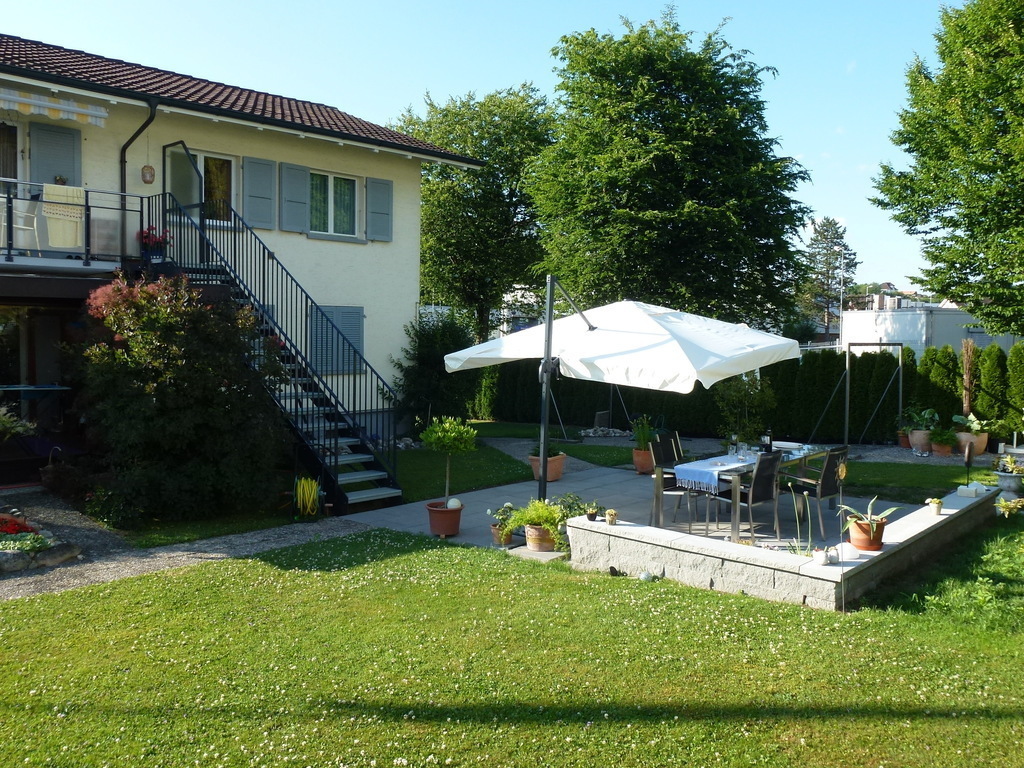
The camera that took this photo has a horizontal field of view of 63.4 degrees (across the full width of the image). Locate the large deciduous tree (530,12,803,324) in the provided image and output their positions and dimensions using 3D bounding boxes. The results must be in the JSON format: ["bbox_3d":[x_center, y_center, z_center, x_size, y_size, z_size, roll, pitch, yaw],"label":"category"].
[{"bbox_3d":[4.395,-4.745,22.780,7.800,11.030,7.800,5,5,42],"label":"large deciduous tree"}]

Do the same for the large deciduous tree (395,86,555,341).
[{"bbox_3d":[-0.996,-4.051,24.849,5.300,9.390,5.300,0,3,-2],"label":"large deciduous tree"}]

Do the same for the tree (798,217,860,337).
[{"bbox_3d":[21.122,-6.070,54.824,4.300,9.920,4.300,5,5,42],"label":"tree"}]

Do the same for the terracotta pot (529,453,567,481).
[{"bbox_3d":[0.526,1.230,12.143,0.400,0.340,0.400,3,4,42],"label":"terracotta pot"}]

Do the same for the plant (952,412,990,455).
[{"bbox_3d":[8.367,0.915,15.089,0.680,0.721,0.680,2,4,29],"label":"plant"}]

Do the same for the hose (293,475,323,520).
[{"bbox_3d":[-2.348,1.301,9.502,0.340,0.471,0.420,0,3,-14],"label":"hose"}]

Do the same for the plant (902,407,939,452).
[{"bbox_3d":[7.609,0.853,15.400,0.620,0.798,0.620,2,4,26],"label":"plant"}]

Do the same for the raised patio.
[{"bbox_3d":[1.818,1.354,9.428,5.500,0.480,5.200,5,5,42],"label":"raised patio"}]

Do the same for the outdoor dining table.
[{"bbox_3d":[2.758,1.201,9.511,0.977,0.730,2.484,3,4,42],"label":"outdoor dining table"}]

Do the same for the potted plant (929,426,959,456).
[{"bbox_3d":[7.766,1.041,14.891,0.520,0.485,0.520,2,4,28],"label":"potted plant"}]

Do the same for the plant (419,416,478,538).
[{"bbox_3d":[-0.673,0.970,8.791,0.620,1.234,0.620,0,3,-5],"label":"plant"}]

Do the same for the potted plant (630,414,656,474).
[{"bbox_3d":[1.989,0.898,12.410,0.380,0.880,0.380,1,4,0],"label":"potted plant"}]

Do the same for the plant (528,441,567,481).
[{"bbox_3d":[0.510,1.070,11.768,0.400,0.580,0.400,5,5,42],"label":"plant"}]

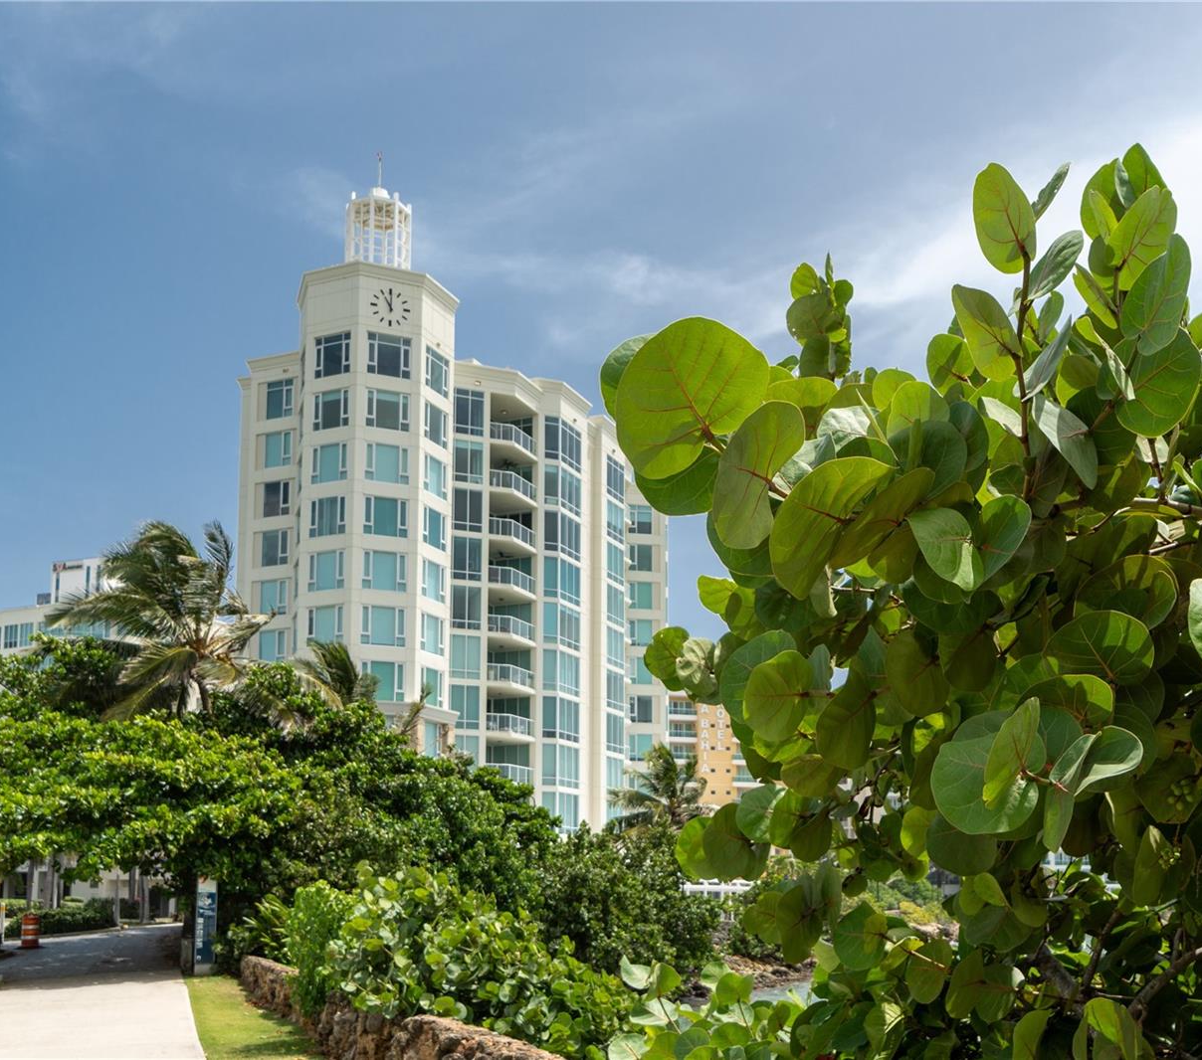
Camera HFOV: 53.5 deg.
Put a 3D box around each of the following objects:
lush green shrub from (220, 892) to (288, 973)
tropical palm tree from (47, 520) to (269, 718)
[{"bbox_3d":[-6.738,7.911,23.300,1.500,1.600,1.400,0,-9,0],"label":"lush green shrub"},{"bbox_3d":[-11.484,5.230,31.000,5.400,10.600,5.000,0,-9,0],"label":"tropical palm tree"}]

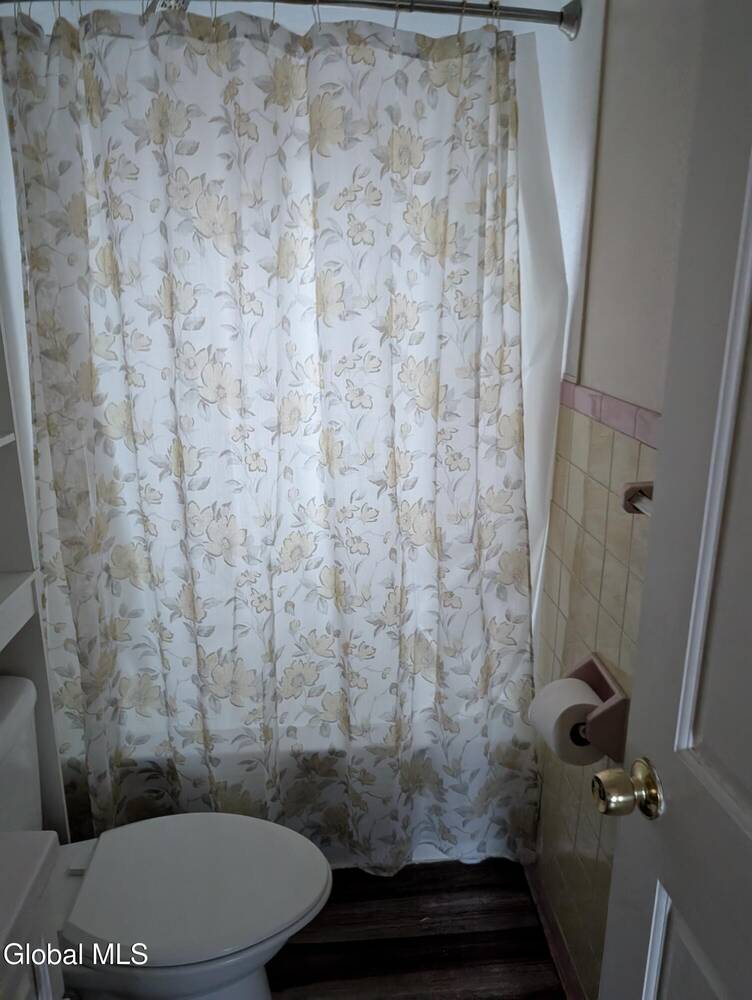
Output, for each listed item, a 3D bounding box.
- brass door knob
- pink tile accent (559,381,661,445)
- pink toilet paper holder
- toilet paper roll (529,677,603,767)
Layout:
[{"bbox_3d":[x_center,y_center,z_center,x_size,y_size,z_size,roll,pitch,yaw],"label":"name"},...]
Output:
[{"bbox_3d":[0.286,0.338,0.805,0.062,0.067,0.067,-3,16,-9],"label":"brass door knob"},{"bbox_3d":[0.411,-0.167,1.274,0.014,0.052,0.500,-1,16,-3],"label":"pink tile accent"},{"bbox_3d":[0.389,0.379,1.274,0.070,0.126,0.153,-1,16,-3],"label":"pink toilet paper holder"},{"bbox_3d":[0.366,0.408,1.287,0.120,0.120,0.102,-2,14,-6],"label":"toilet paper roll"}]

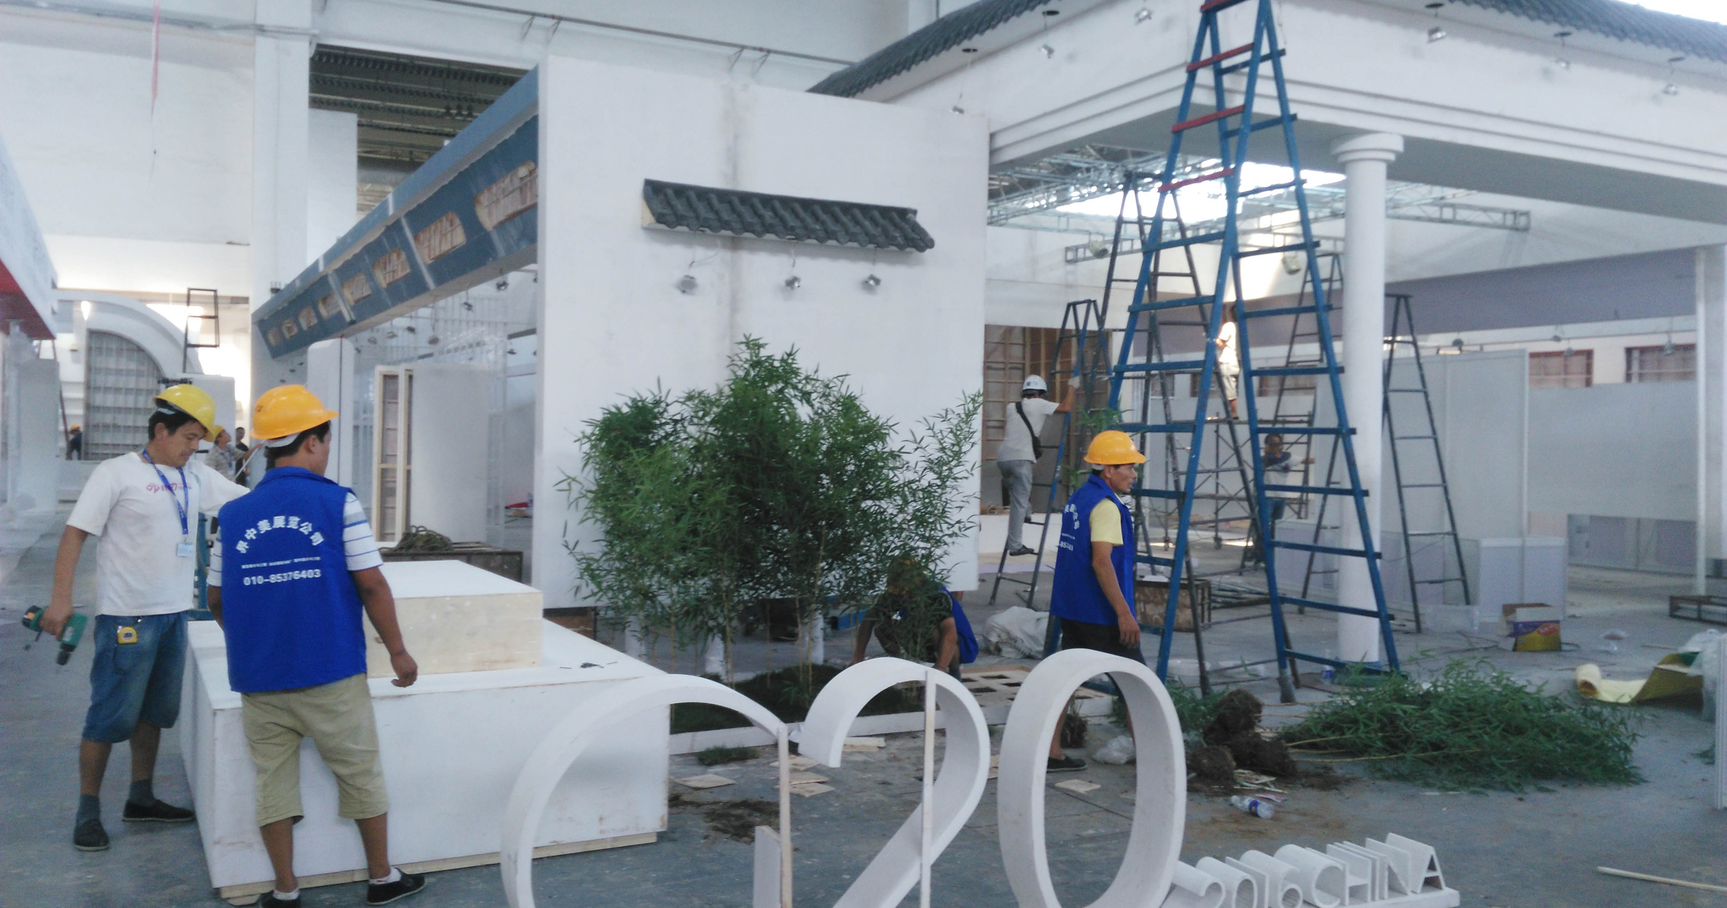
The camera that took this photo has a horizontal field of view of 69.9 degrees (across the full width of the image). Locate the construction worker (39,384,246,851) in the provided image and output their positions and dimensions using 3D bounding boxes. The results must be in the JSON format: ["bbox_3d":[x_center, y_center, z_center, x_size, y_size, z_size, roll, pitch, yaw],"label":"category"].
[{"bbox_3d":[-2.800,0.635,4.882,0.700,1.750,0.560,1,0,18],"label":"construction worker"}]

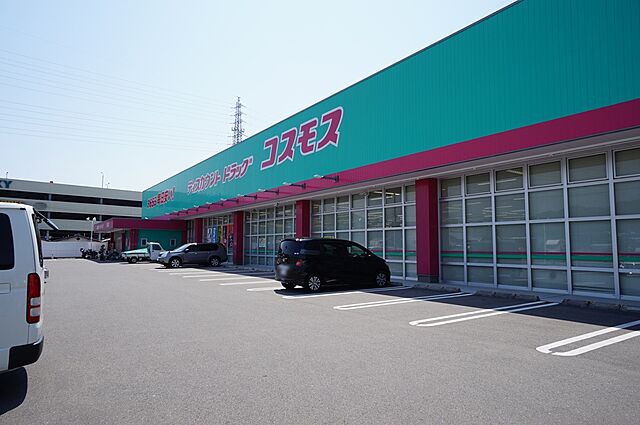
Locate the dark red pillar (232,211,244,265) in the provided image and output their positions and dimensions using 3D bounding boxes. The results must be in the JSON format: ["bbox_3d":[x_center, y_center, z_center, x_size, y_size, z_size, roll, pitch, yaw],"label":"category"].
[{"bbox_3d":[-6.263,1.937,29.790,0.585,4.072,0.679,4,-6,-36],"label":"dark red pillar"}]

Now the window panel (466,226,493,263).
[{"bbox_3d":[5.926,1.186,14.557,0.080,1.370,1.060,5,-7,-37],"label":"window panel"}]

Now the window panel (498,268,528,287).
[{"bbox_3d":[6.452,2.166,13.069,0.060,0.579,0.995,4,-6,-36],"label":"window panel"}]

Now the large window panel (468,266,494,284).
[{"bbox_3d":[5.777,2.252,14.036,0.070,0.670,1.050,5,-7,-36],"label":"large window panel"}]

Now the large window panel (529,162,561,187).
[{"bbox_3d":[7.188,-1.200,12.488,0.070,0.820,1.070,5,-7,-36],"label":"large window panel"}]

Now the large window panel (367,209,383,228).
[{"bbox_3d":[2.657,0.293,19.039,0.080,0.970,1.080,5,-7,-37],"label":"large window panel"}]

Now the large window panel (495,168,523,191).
[{"bbox_3d":[6.459,-1.129,13.365,0.060,0.737,0.971,4,-6,-36],"label":"large window panel"}]

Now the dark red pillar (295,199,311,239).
[{"bbox_3d":[-1.009,1.337,22.742,0.585,4.095,0.659,4,-6,-36],"label":"dark red pillar"}]

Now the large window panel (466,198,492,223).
[{"bbox_3d":[5.838,-0.061,14.366,0.080,0.930,1.070,4,-6,-36],"label":"large window panel"}]

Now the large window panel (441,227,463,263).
[{"bbox_3d":[5.069,1.228,15.025,0.060,1.328,0.936,4,-6,-36],"label":"large window panel"}]

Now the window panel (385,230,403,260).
[{"bbox_3d":[3.303,1.466,17.555,0.070,1.370,1.100,5,-7,-36],"label":"window panel"}]

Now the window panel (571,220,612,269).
[{"bbox_3d":[7.850,0.921,11.321,0.070,1.370,1.070,5,-7,-36],"label":"window panel"}]

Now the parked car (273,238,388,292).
[{"bbox_3d":[0.569,1.750,13.630,4.220,1.715,1.720,4,-6,-33],"label":"parked car"}]

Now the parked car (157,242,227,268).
[{"bbox_3d":[-8.900,2.965,27.370,4.600,1.720,1.810,4,-6,-35],"label":"parked car"}]

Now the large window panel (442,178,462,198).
[{"bbox_3d":[5.172,-0.944,15.368,0.080,0.740,0.980,4,-6,-36],"label":"large window panel"}]

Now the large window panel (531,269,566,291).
[{"bbox_3d":[7.219,2.107,12.258,0.080,0.610,1.070,4,-6,-36],"label":"large window panel"}]

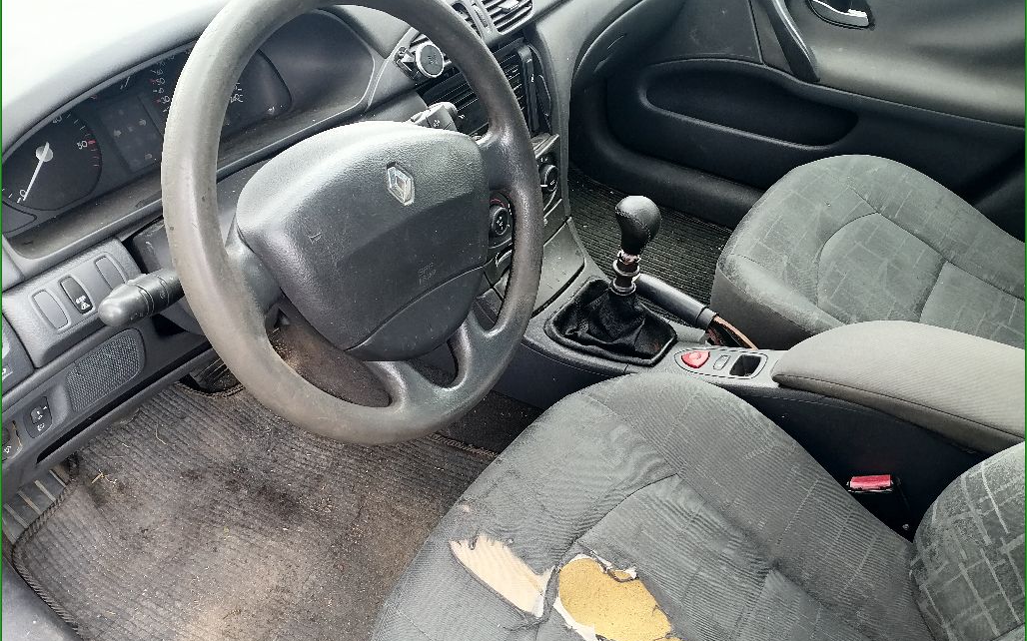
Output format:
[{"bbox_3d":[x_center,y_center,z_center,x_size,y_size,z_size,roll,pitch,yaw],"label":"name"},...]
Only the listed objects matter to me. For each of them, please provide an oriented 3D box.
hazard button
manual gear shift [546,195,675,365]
[{"bbox_3d":[0.224,0.047,0.959,0.029,0.009,0.037,12,38,32],"label":"hazard button"},{"bbox_3d":[0.138,-0.070,0.949,0.148,0.200,0.128,23,43,24],"label":"manual gear shift"}]

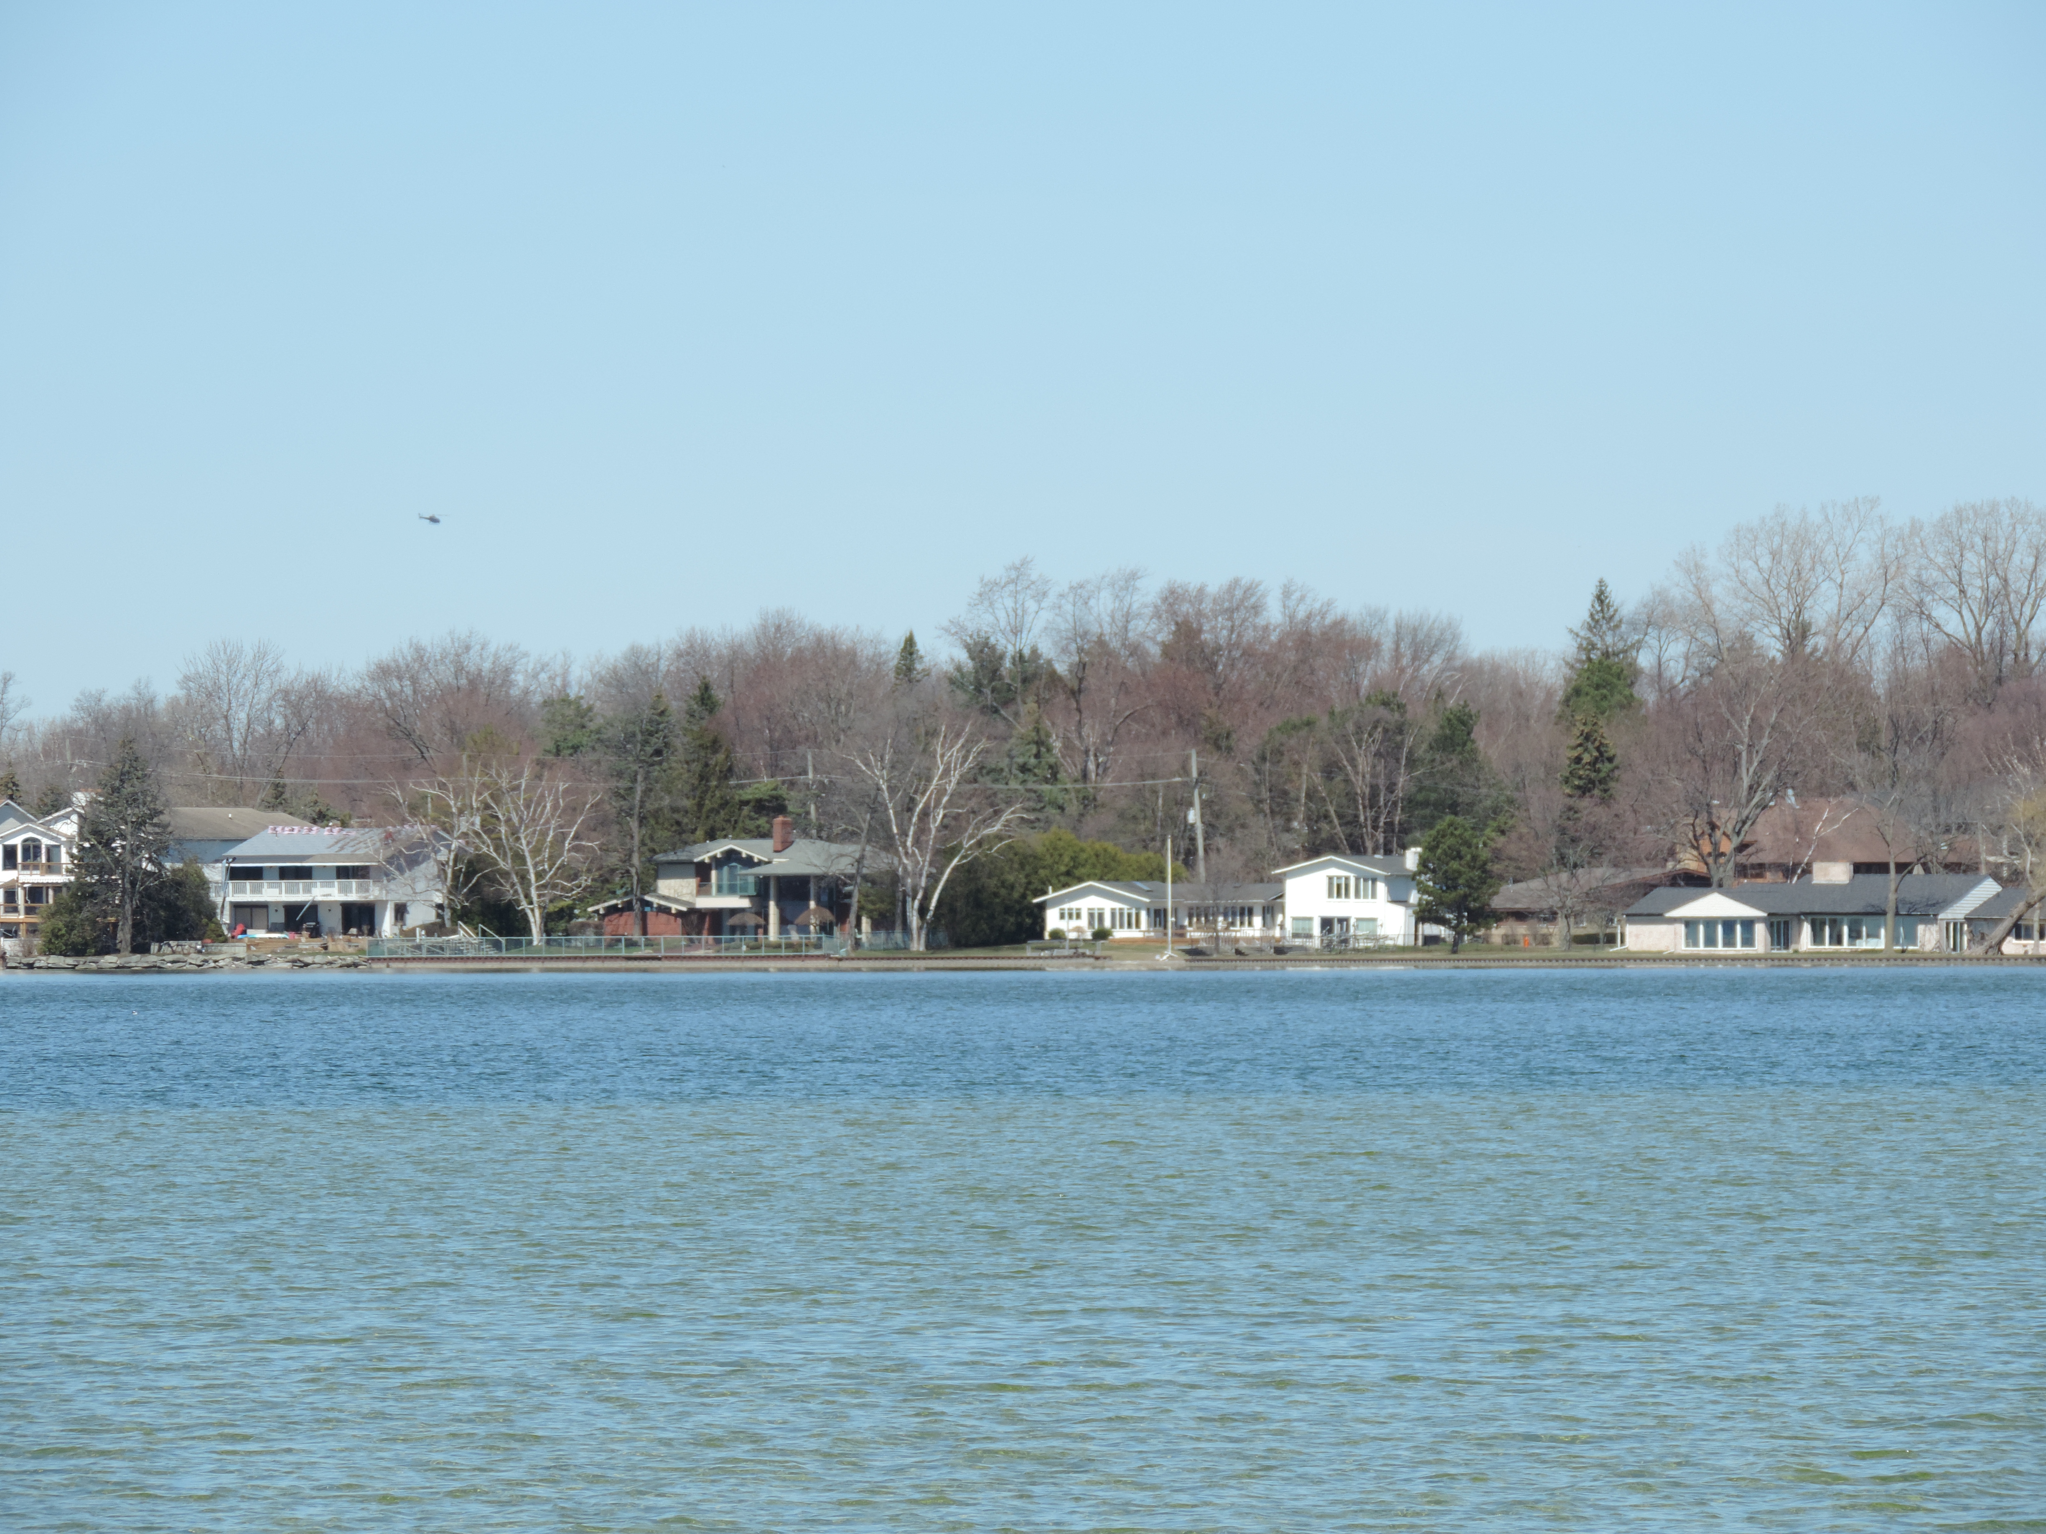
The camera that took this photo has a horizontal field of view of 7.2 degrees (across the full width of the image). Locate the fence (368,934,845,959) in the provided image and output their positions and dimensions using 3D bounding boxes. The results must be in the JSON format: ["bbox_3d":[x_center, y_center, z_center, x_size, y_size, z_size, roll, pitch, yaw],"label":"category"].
[{"bbox_3d":[-27.155,11.701,1060.000,31.064,1.512,0.200,0,-1,8],"label":"fence"}]

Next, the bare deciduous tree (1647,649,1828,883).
[{"bbox_3d":[48.158,1.836,1098.000,12.418,19.760,12.418,0,-1,0],"label":"bare deciduous tree"}]

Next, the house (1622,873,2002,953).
[{"bbox_3d":[51.637,9.548,1064.000,22.500,5.390,11.000,0,-1,24],"label":"house"}]

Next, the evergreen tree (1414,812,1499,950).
[{"bbox_3d":[28.514,7.653,1066.000,5.766,9.120,5.766,0,-1,0],"label":"evergreen tree"}]

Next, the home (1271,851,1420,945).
[{"bbox_3d":[22.357,8.762,1080.000,8.800,6.370,11.000,0,-1,26],"label":"home"}]

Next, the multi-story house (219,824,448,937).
[{"bbox_3d":[-46.539,7.729,1107.000,12.600,7.730,11.500,0,-1,26],"label":"multi-story house"}]

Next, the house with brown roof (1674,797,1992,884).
[{"bbox_3d":[55.522,6.322,1118.000,21.439,8.796,14.000,0,-1,18],"label":"house with brown roof"}]

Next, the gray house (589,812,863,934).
[{"bbox_3d":[-19.382,7.451,1098.000,16.000,8.310,12.000,0,-1,25],"label":"gray house"}]

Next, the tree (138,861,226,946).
[{"bbox_3d":[-56.952,9.339,1101.000,5.900,5.790,4.800,0,-1,0],"label":"tree"}]

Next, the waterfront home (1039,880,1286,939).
[{"bbox_3d":[9.044,9.523,1082.000,15.800,4.043,11.000,0,-1,16],"label":"waterfront home"}]

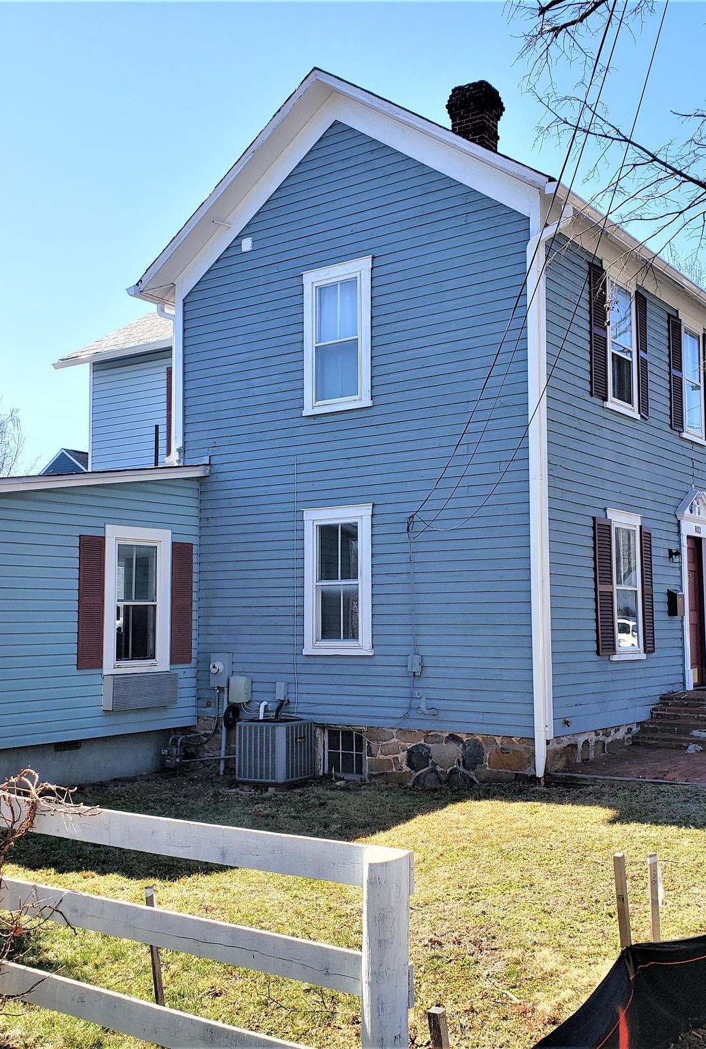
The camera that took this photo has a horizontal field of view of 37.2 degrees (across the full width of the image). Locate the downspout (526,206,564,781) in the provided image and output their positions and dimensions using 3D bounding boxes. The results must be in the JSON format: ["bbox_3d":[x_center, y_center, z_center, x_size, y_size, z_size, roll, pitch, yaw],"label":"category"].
[{"bbox_3d":[2.035,-0.359,10.747,0.439,5.832,0.100,-4,-7,37],"label":"downspout"}]

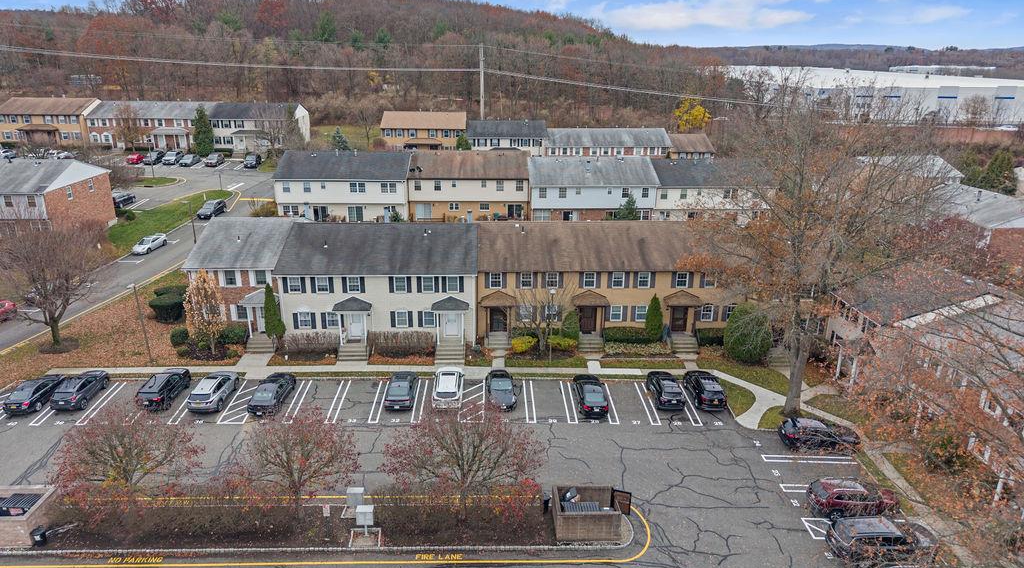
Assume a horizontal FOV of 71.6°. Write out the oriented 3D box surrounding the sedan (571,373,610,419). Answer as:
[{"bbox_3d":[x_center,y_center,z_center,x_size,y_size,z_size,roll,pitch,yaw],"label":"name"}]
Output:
[{"bbox_3d":[5.504,7.419,48.800,1.810,1.460,4.800,0,20,-1],"label":"sedan"}]

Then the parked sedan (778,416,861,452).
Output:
[{"bbox_3d":[19.189,9.255,44.215,4.600,1.620,1.860,1,20,1],"label":"parked sedan"}]

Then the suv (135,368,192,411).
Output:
[{"bbox_3d":[-23.784,7.024,48.232,1.850,1.680,4.700,0,20,-3],"label":"suv"}]

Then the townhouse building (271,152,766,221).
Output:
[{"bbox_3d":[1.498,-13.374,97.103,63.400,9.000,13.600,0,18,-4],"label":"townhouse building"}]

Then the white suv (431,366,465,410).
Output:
[{"bbox_3d":[-4.261,6.744,47.760,1.840,1.670,4.620,0,20,-2],"label":"white suv"}]

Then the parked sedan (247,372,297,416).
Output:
[{"bbox_3d":[-15.771,7.062,46.865,1.840,1.450,4.800,0,20,-2],"label":"parked sedan"}]

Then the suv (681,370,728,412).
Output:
[{"bbox_3d":[13.012,6.867,47.848,1.900,1.720,4.800,0,20,-2],"label":"suv"}]

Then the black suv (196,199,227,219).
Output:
[{"bbox_3d":[-35.199,-8.814,83.312,1.820,1.450,4.750,2,20,5],"label":"black suv"}]

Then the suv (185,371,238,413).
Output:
[{"bbox_3d":[-19.657,6.849,47.027,1.865,1.665,4.605,0,20,-2],"label":"suv"}]

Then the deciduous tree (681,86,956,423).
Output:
[{"bbox_3d":[18.357,-1.401,42.804,16.800,20.800,15.500,0,20,-2],"label":"deciduous tree"}]

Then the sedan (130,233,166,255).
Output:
[{"bbox_3d":[-40.514,-4.512,79.410,1.740,1.330,4.400,5,21,9],"label":"sedan"}]

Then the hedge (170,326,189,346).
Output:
[{"bbox_3d":[-26.134,3.974,55.779,1.450,1.420,1.450,0,18,-3],"label":"hedge"}]

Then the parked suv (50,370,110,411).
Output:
[{"bbox_3d":[-28.522,6.795,47.046,1.800,1.580,4.470,0,20,-2],"label":"parked suv"}]

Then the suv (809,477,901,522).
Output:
[{"bbox_3d":[18.405,11.428,38.233,4.600,1.660,1.860,1,20,1],"label":"suv"}]

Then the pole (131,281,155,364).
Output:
[{"bbox_3d":[-27.206,3.003,52.085,0.750,6.160,0.300,-10,22,-31],"label":"pole"}]

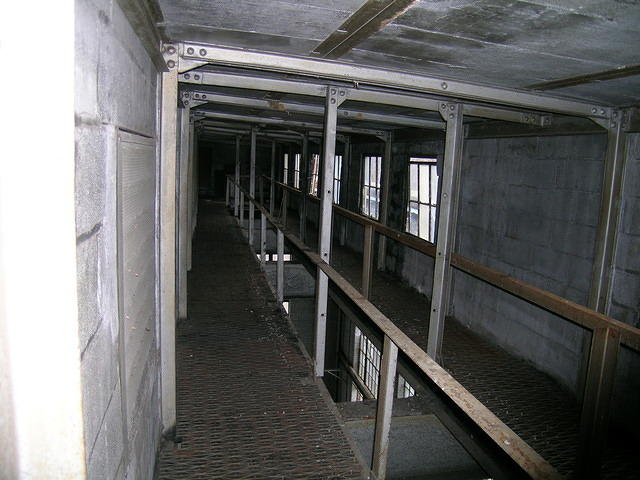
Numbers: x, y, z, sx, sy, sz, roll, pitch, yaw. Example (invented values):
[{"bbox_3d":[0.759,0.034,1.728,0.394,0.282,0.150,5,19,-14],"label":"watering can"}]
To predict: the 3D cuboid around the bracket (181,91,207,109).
[{"bbox_3d":[-1.089,-1.209,4.506,0.210,0.148,0.039,1,9,-13],"label":"bracket"}]

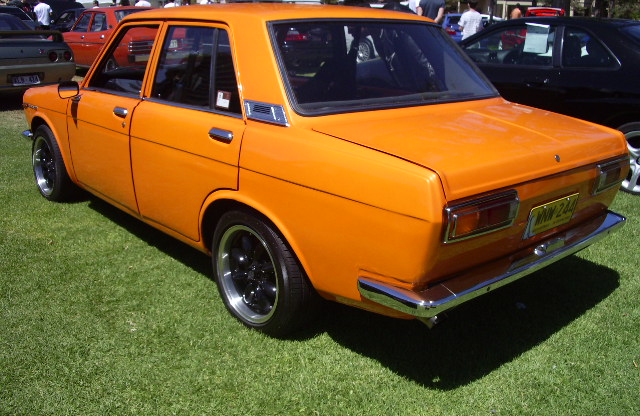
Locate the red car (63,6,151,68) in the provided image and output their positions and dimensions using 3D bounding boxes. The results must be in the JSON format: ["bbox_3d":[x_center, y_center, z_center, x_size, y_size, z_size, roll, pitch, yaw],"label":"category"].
[{"bbox_3d":[-4.130,-3.470,13.500,1.620,1.410,4.250,-12,21,-37],"label":"red car"}]

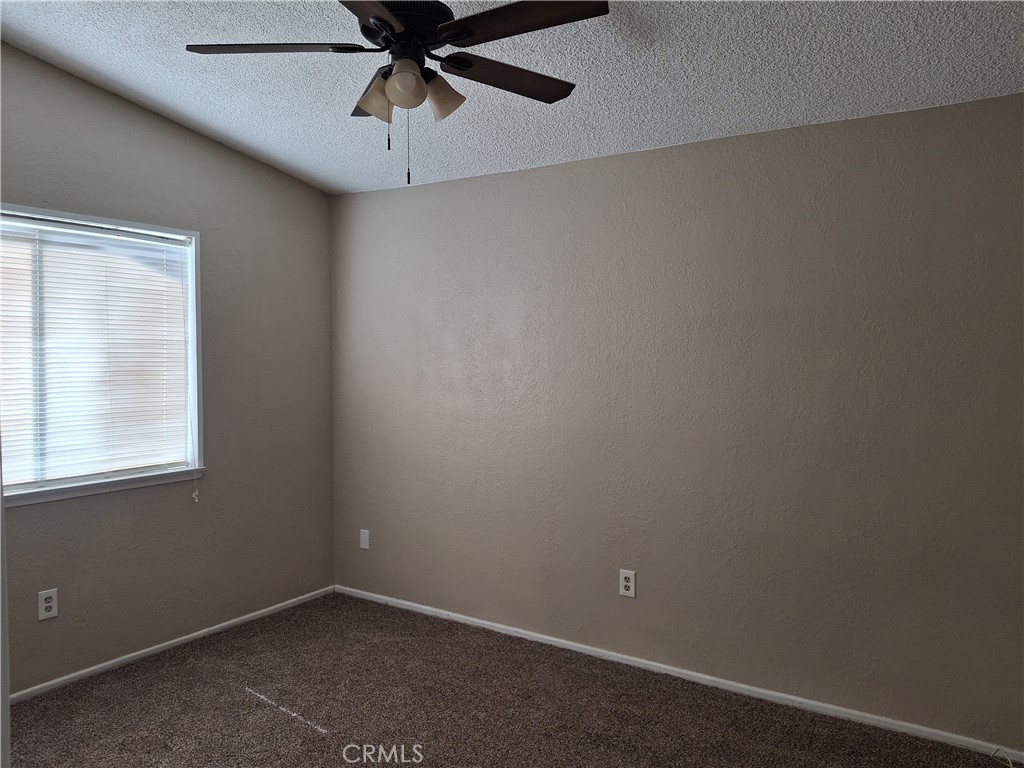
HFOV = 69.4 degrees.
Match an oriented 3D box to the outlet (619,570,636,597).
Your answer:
[{"bbox_3d":[0.548,0.945,3.509,0.075,0.120,0.010,2,3,33],"label":"outlet"}]

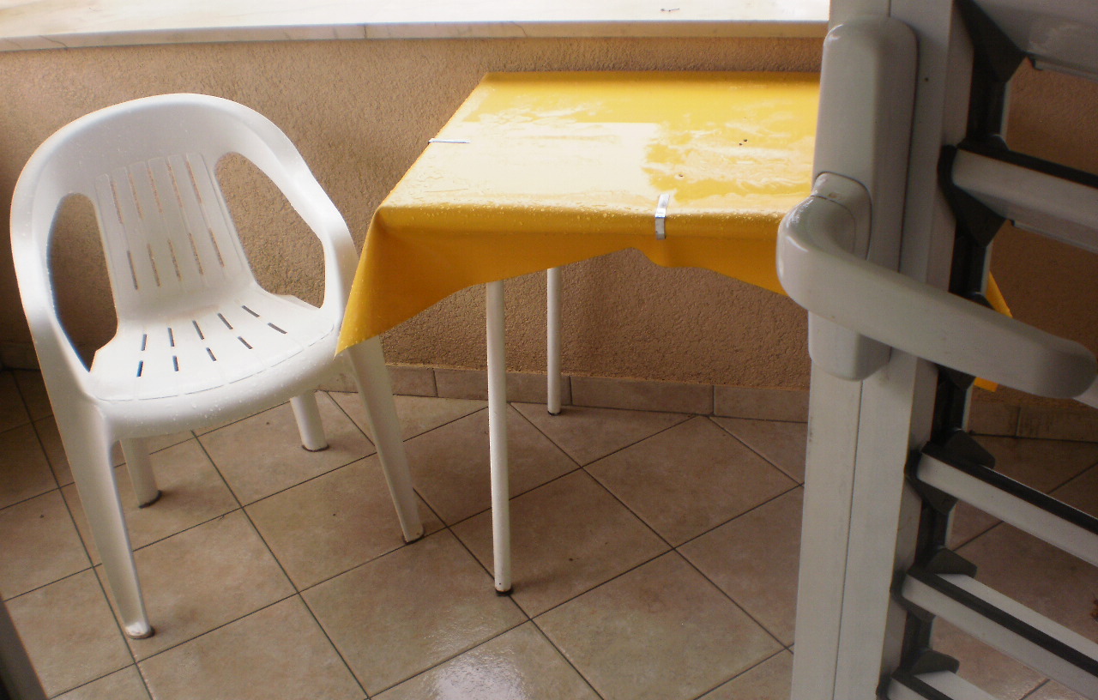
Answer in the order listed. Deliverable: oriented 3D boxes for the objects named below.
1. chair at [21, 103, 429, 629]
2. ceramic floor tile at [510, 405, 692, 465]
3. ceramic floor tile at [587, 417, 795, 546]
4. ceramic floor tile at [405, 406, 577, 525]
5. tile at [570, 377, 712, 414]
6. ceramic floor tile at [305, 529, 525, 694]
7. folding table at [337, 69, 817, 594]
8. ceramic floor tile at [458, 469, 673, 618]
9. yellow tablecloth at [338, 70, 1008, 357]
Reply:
[{"bbox_3d":[-0.620,-0.015,2.139,0.567,0.788,0.521,-17,33,-19],"label":"chair"},{"bbox_3d":[0.117,0.127,2.565,0.300,0.010,0.300,-21,35,-24],"label":"ceramic floor tile"},{"bbox_3d":[0.276,0.251,2.339,0.300,0.010,0.300,-21,35,-24],"label":"ceramic floor tile"},{"bbox_3d":[-0.140,0.227,2.439,0.300,0.010,0.300,-21,35,-24],"label":"ceramic floor tile"},{"bbox_3d":[0.194,0.096,2.527,0.300,0.070,0.010,3,32,14],"label":"tile"},{"bbox_3d":[-0.238,0.451,2.087,0.300,0.010,0.300,-21,35,-24],"label":"ceramic floor tile"},{"bbox_3d":[0.246,-0.019,2.065,0.818,0.739,0.585,3,32,14],"label":"folding table"},{"bbox_3d":[0.019,0.351,2.213,0.300,0.010,0.300,-21,35,-24],"label":"ceramic floor tile"},{"bbox_3d":[0.220,-0.232,1.906,0.945,0.224,0.648,3,32,14],"label":"yellow tablecloth"}]

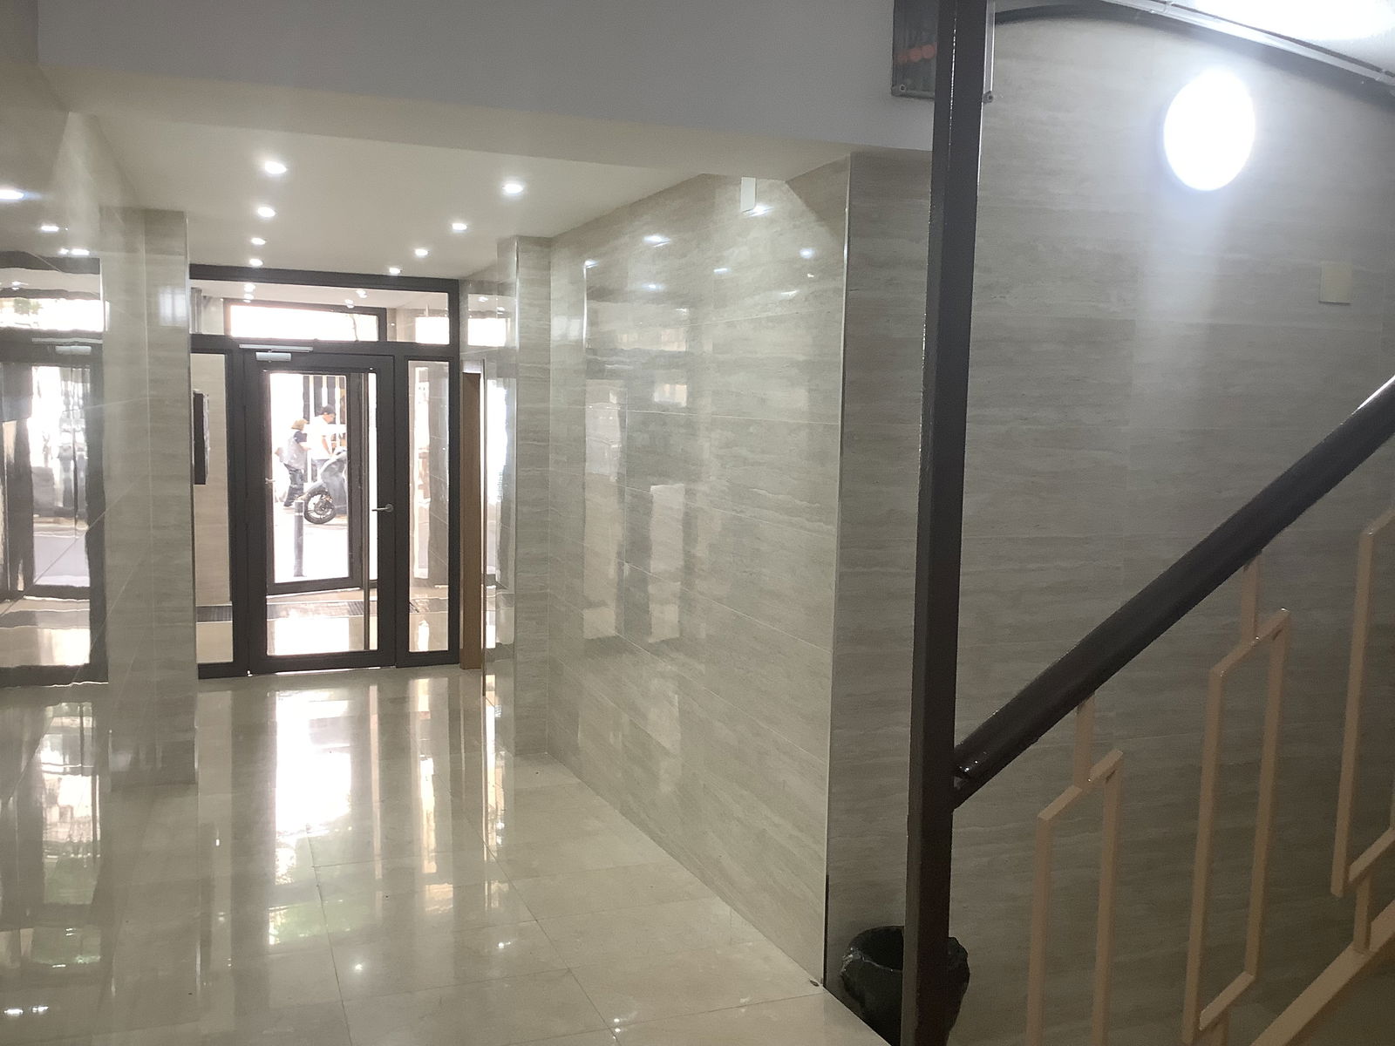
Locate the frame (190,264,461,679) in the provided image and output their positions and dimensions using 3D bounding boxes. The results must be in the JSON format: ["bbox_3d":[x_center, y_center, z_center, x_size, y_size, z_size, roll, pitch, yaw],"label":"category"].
[{"bbox_3d":[-2.442,-0.318,8.209,1.741,2.612,0.110,-1,6,-21],"label":"frame"}]

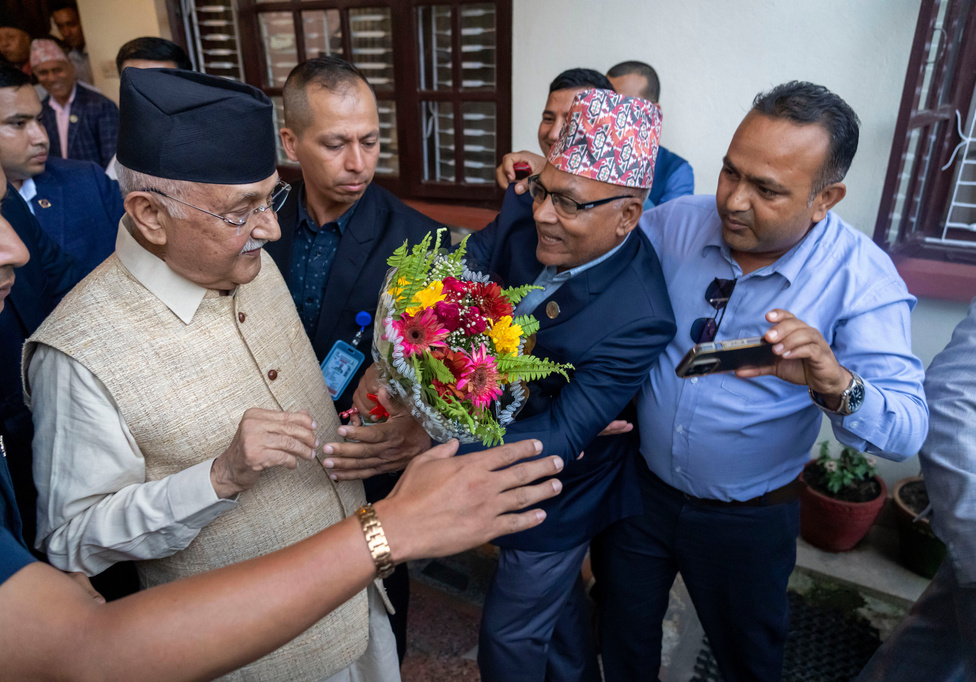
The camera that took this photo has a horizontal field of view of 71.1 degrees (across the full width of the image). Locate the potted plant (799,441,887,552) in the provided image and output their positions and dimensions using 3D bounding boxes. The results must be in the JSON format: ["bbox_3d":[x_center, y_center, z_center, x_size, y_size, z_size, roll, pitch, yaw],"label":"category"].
[{"bbox_3d":[1.188,0.500,2.302,0.280,0.400,0.280,0,22,0],"label":"potted plant"}]

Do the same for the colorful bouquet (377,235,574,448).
[{"bbox_3d":[-0.040,0.008,0.930,0.260,0.290,0.260,17,55,-25],"label":"colorful bouquet"}]

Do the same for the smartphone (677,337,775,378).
[{"bbox_3d":[0.342,0.021,0.940,0.155,0.076,0.011,-8,62,-13],"label":"smartphone"}]

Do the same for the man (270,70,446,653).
[{"bbox_3d":[-0.298,0.298,1.466,0.480,1.690,0.300,-6,23,-14],"label":"man"}]

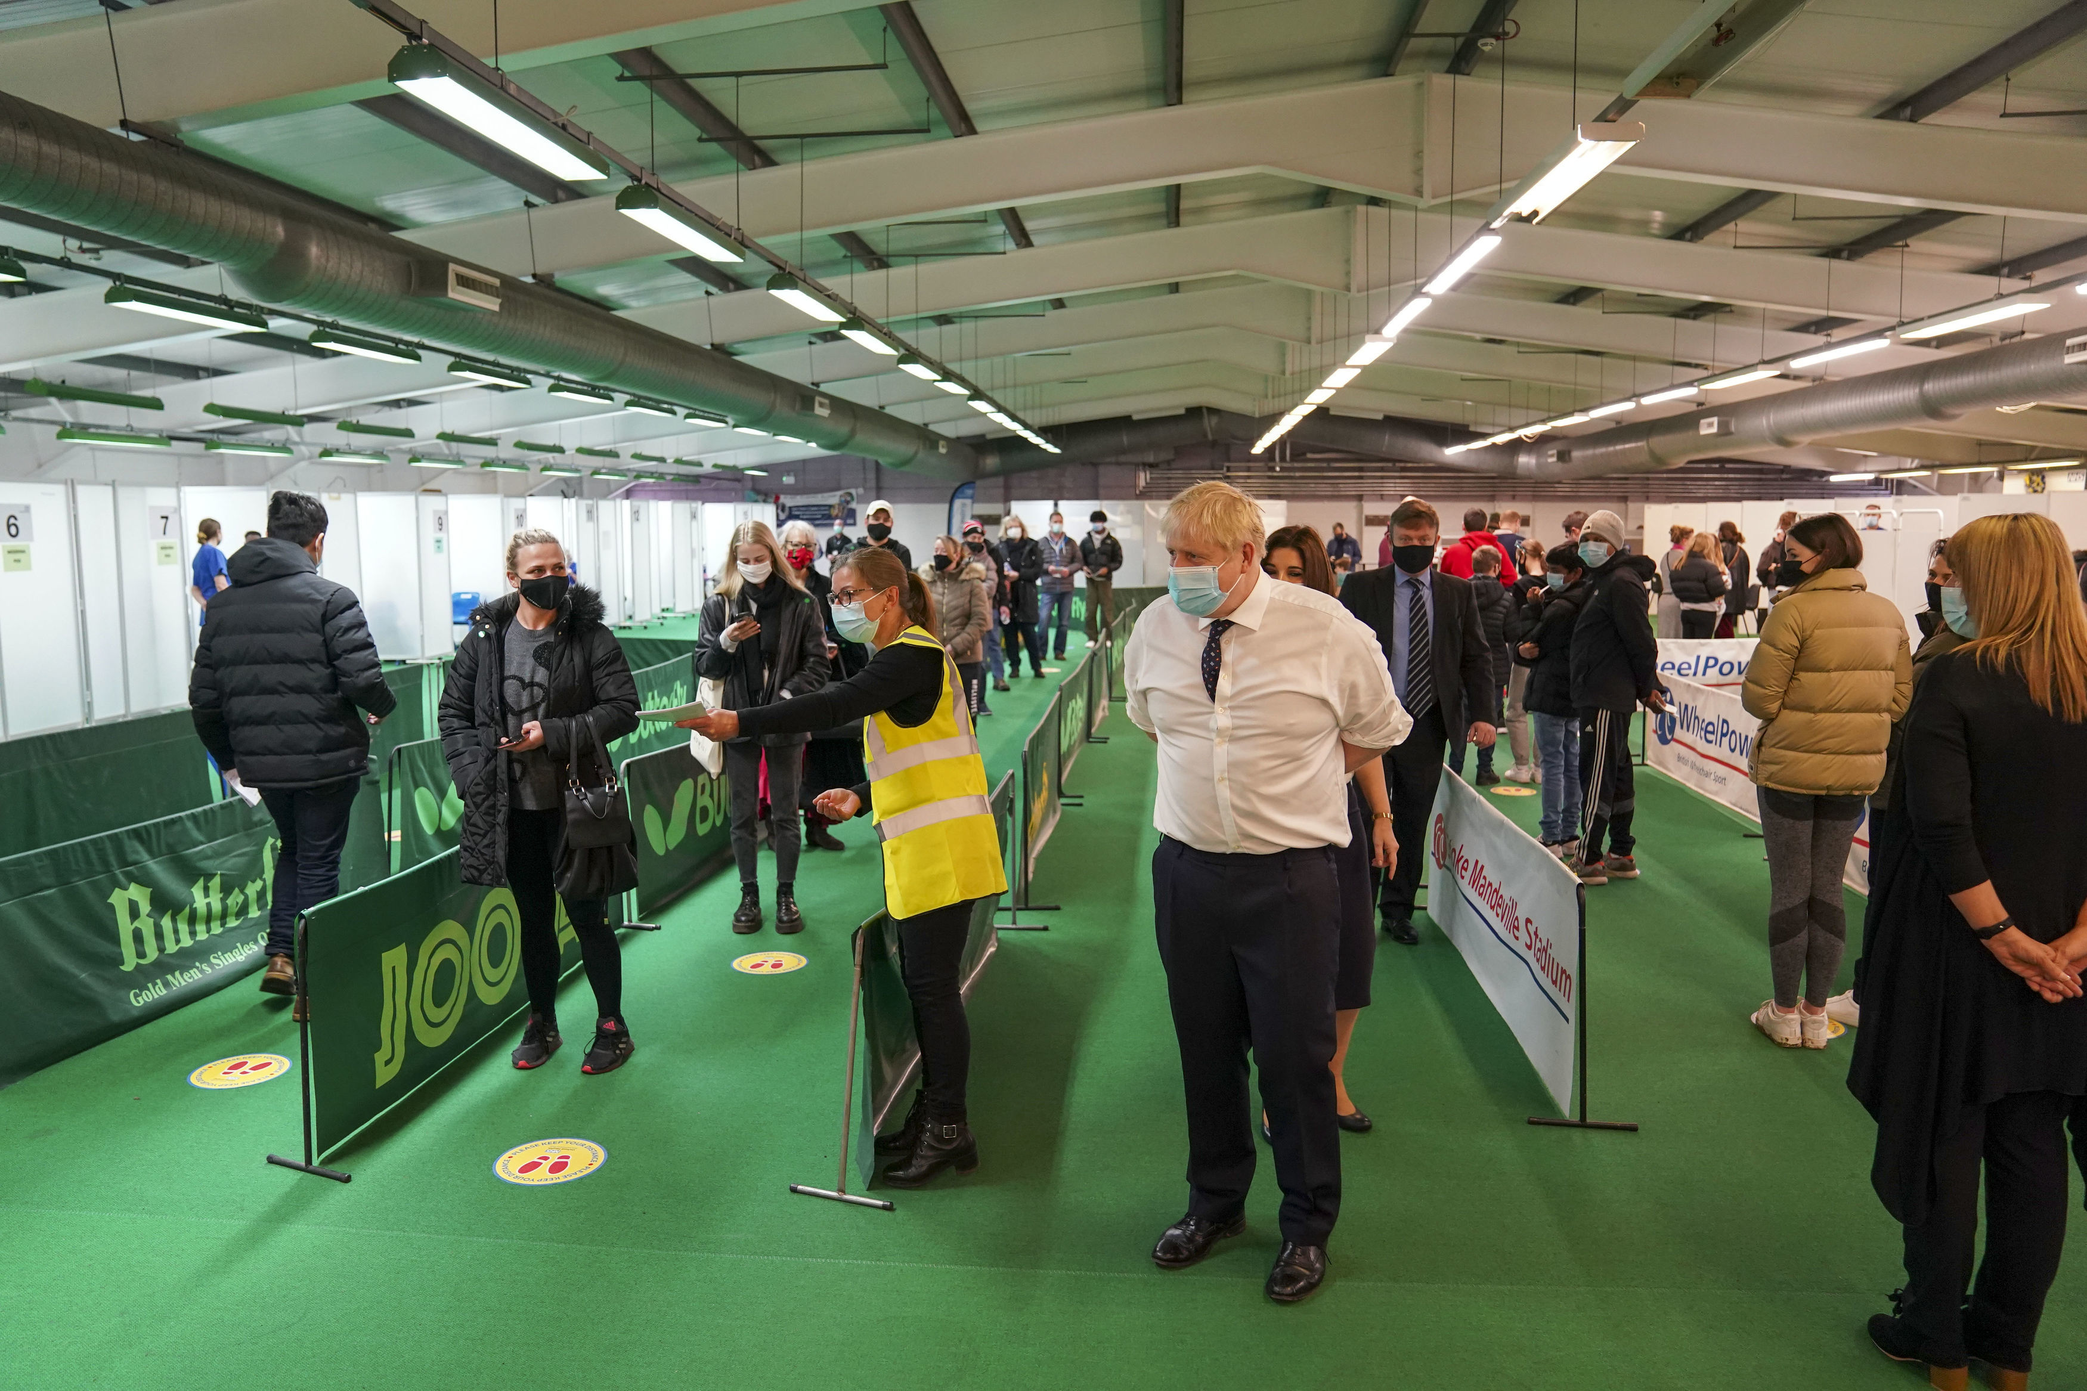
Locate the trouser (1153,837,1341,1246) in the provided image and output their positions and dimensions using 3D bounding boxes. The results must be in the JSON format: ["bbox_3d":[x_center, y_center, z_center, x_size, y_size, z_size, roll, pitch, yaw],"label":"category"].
[{"bbox_3d":[0.468,0.783,3.312,0.410,0.950,0.340,2,7,24],"label":"trouser"}]

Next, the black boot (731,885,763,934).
[{"bbox_3d":[-1.250,0.890,6.170,0.120,0.165,0.280,0,7,-2],"label":"black boot"}]

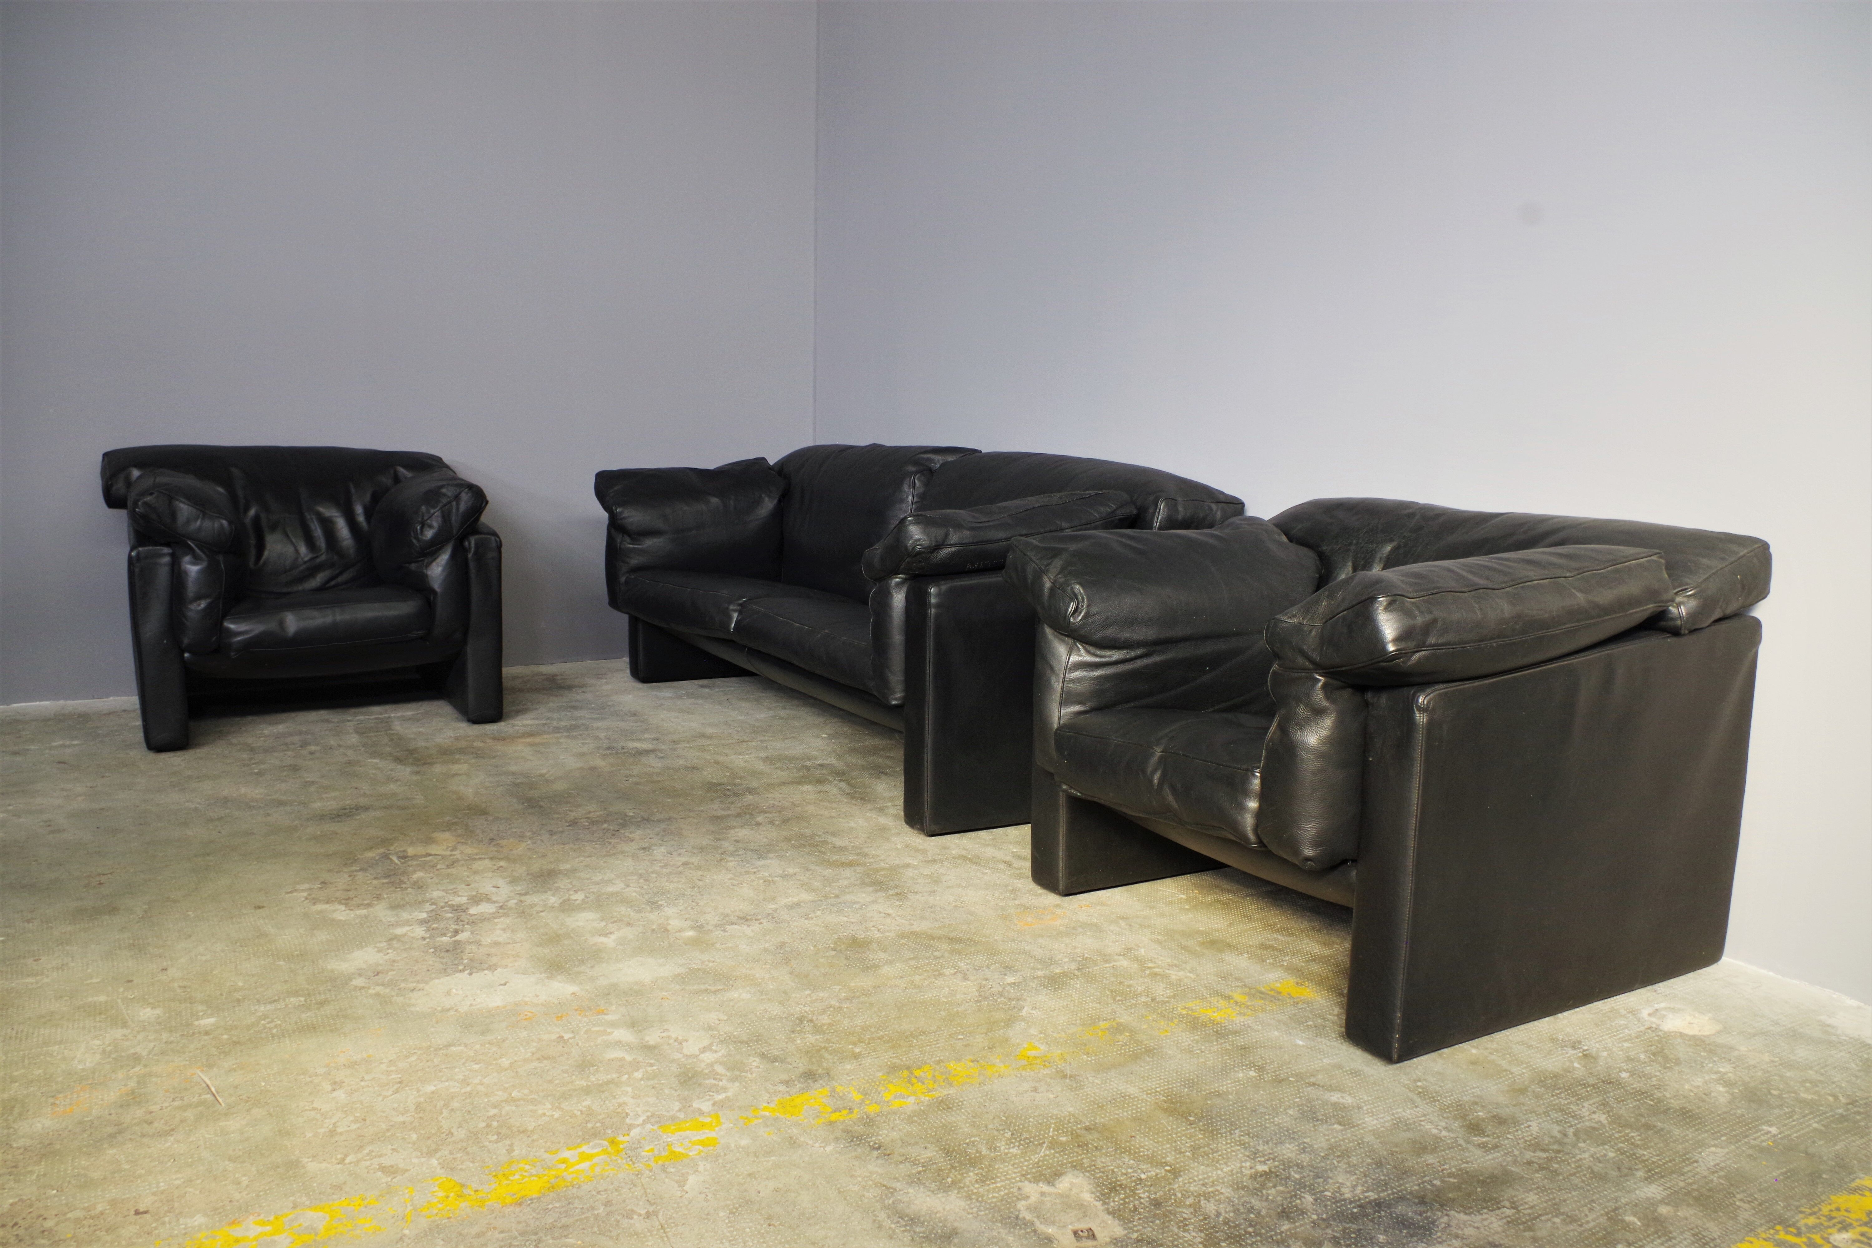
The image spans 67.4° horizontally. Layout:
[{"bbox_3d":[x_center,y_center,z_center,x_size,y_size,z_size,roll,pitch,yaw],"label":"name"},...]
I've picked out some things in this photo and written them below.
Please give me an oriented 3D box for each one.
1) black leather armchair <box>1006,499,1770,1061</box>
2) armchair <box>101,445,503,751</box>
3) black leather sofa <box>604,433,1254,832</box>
[{"bbox_3d":[0.795,0.182,2.666,0.945,0.788,1.002,-4,10,-30],"label":"black leather armchair"},{"bbox_3d":[-1.959,-0.124,4.355,1.026,0.808,0.936,-4,10,-29],"label":"armchair"},{"bbox_3d":[-0.197,-0.098,4.252,0.959,0.845,2.214,-4,10,-30],"label":"black leather sofa"}]

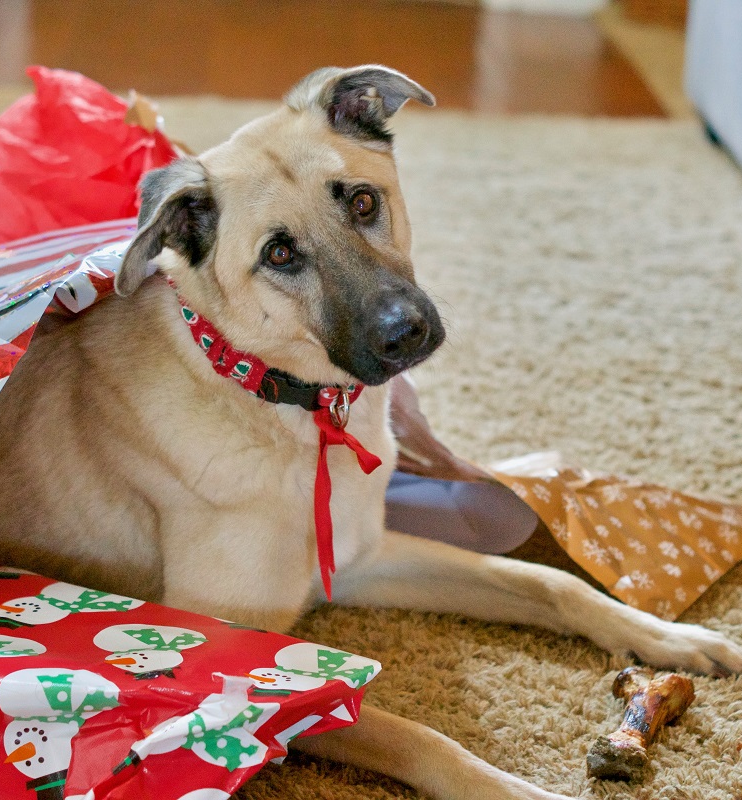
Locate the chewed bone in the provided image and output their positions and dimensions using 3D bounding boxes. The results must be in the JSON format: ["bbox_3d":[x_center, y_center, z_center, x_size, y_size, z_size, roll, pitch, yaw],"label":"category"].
[{"bbox_3d":[0.207,0.250,1.933,0.064,0.045,0.138,8,21,14],"label":"chewed bone"}]

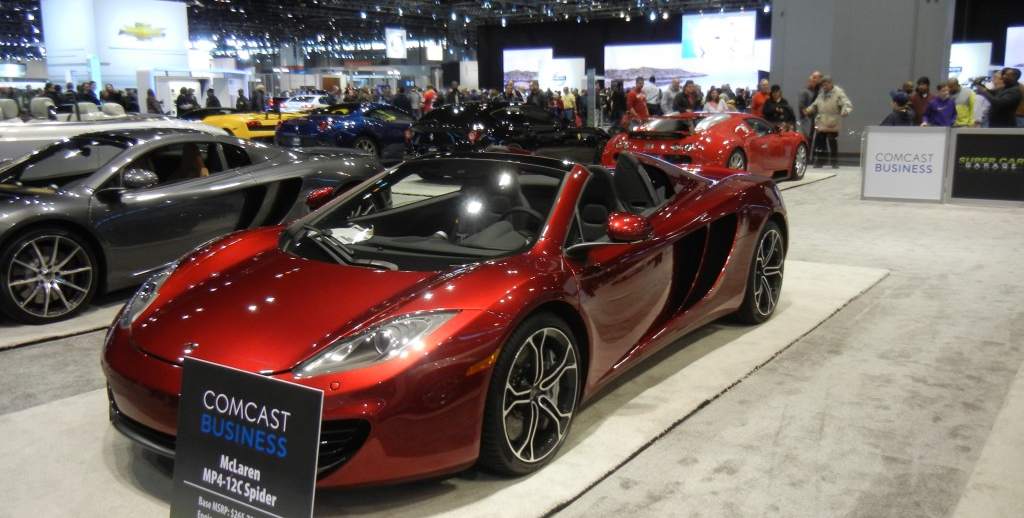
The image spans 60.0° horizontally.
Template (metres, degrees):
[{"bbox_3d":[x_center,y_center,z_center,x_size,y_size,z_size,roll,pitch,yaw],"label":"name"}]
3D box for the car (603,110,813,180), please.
[{"bbox_3d":[3.475,-1.875,14.950,2.000,1.200,4.450,8,13,37],"label":"car"}]

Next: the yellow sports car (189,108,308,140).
[{"bbox_3d":[-8.134,-3.511,24.108,4.370,1.180,1.920,5,11,25],"label":"yellow sports car"}]

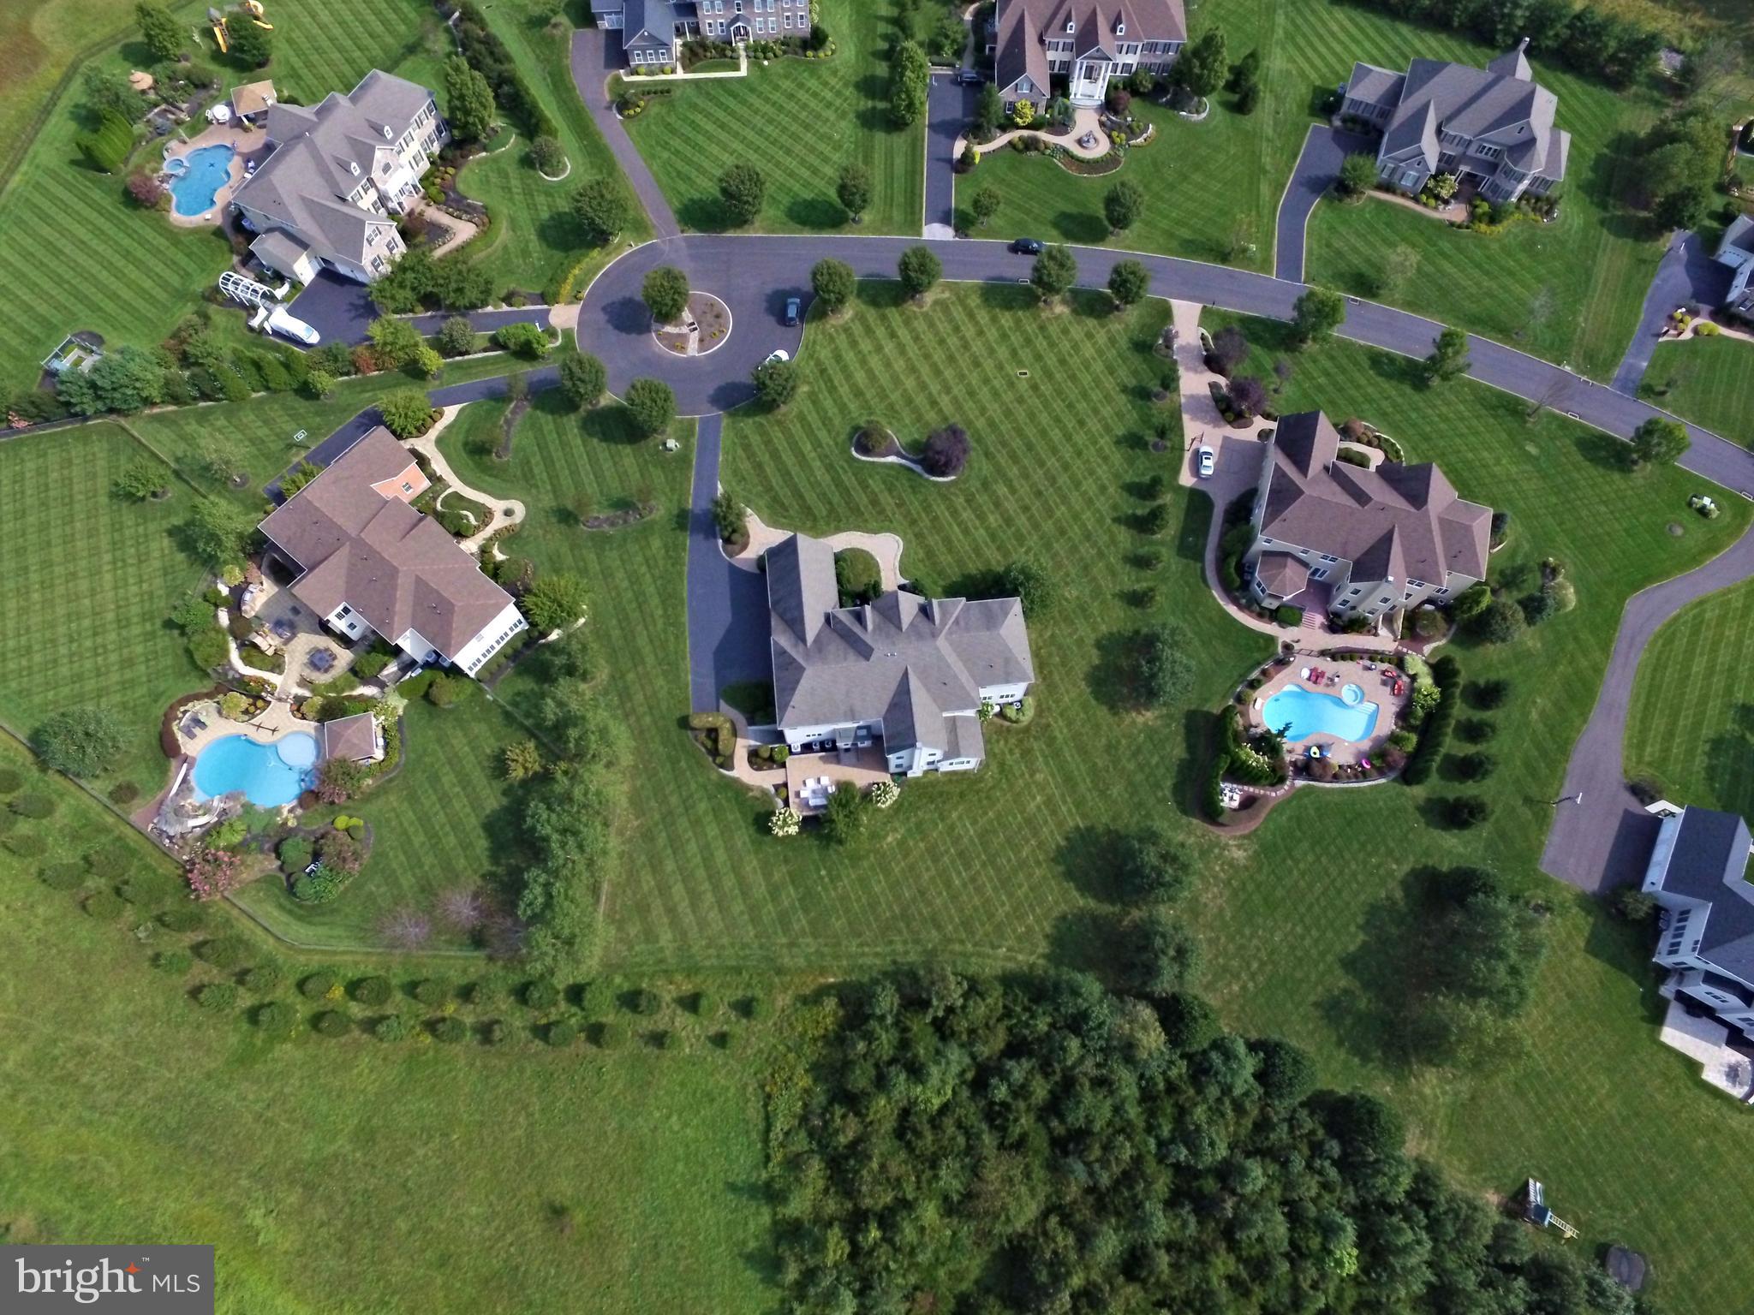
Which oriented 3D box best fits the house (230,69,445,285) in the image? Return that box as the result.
[{"bbox_3d":[-76.992,-70.083,143.307,29.740,10.500,34.100,24,70,10],"label":"house"}]

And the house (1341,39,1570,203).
[{"bbox_3d":[83.677,-77.865,145.057,31.690,10.500,21.270,19,69,8],"label":"house"}]

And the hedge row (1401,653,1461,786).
[{"bbox_3d":[62.990,7.309,114.676,2.000,3.000,15.400,24,70,10],"label":"hedge row"}]

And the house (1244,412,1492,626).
[{"bbox_3d":[58.659,-15.864,120.082,26.360,10.500,23.050,16,69,7],"label":"house"}]

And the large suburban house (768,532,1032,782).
[{"bbox_3d":[2.581,-0.934,114.508,28.750,10.500,27.110,-5,68,-1],"label":"large suburban house"}]

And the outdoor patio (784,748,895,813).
[{"bbox_3d":[-4.125,13.415,113.972,11.700,1.000,7.600,-5,68,-1],"label":"outdoor patio"}]

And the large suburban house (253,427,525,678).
[{"bbox_3d":[-56.748,-11.802,119.446,31.440,10.500,20.720,37,73,14],"label":"large suburban house"}]

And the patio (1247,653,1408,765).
[{"bbox_3d":[52.299,5.810,116.566,18.000,1.000,13.200,9,68,4],"label":"patio"}]

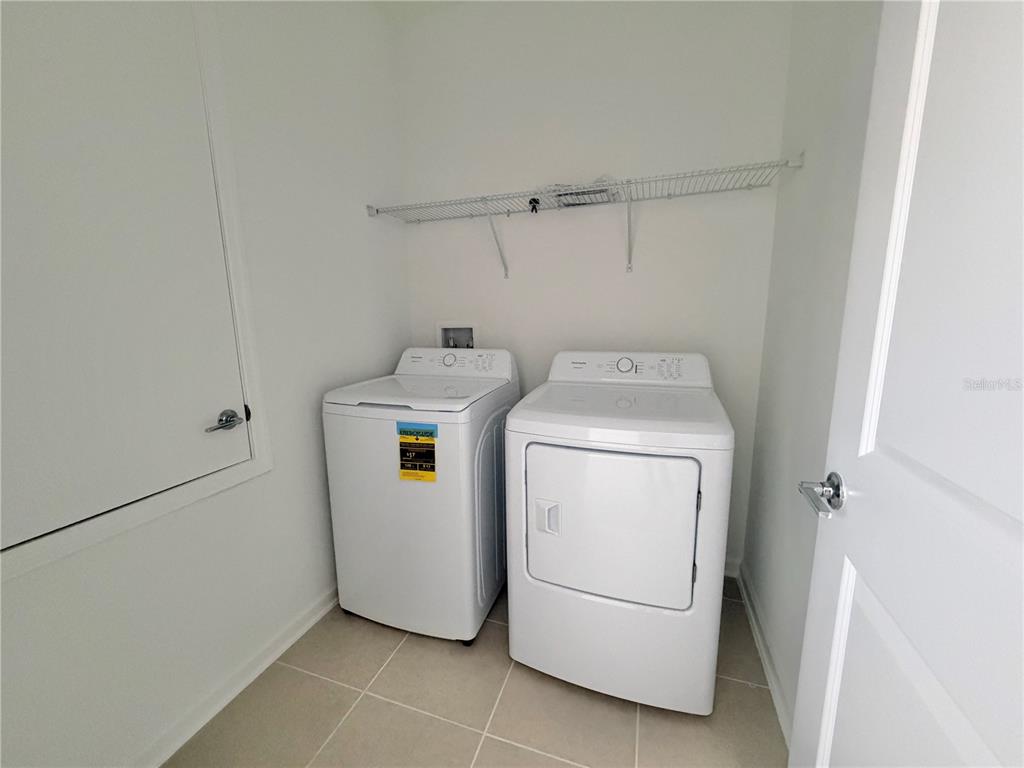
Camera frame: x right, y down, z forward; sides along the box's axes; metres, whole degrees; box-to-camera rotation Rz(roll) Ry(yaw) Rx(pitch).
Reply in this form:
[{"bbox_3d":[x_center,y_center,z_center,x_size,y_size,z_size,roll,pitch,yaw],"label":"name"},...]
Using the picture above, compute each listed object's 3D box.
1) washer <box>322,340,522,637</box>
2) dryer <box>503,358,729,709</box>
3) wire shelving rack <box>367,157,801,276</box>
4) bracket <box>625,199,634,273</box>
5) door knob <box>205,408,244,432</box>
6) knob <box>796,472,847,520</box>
[{"bbox_3d":[-0.368,0.429,1.897,0.677,1.125,0.675,3,11,19],"label":"washer"},{"bbox_3d":[0.409,0.466,1.629,0.685,1.125,0.675,3,11,19],"label":"dryer"},{"bbox_3d":[0.200,-0.674,1.869,1.763,0.345,0.312,3,11,19],"label":"wire shelving rack"},{"bbox_3d":[0.504,-0.653,1.773,0.025,0.327,0.297,3,11,19],"label":"bracket"},{"bbox_3d":[-0.925,0.127,1.333,0.064,0.068,0.143,3,11,19],"label":"door knob"},{"bbox_3d":[0.608,0.220,0.804,0.064,0.068,0.138,2,11,16],"label":"knob"}]

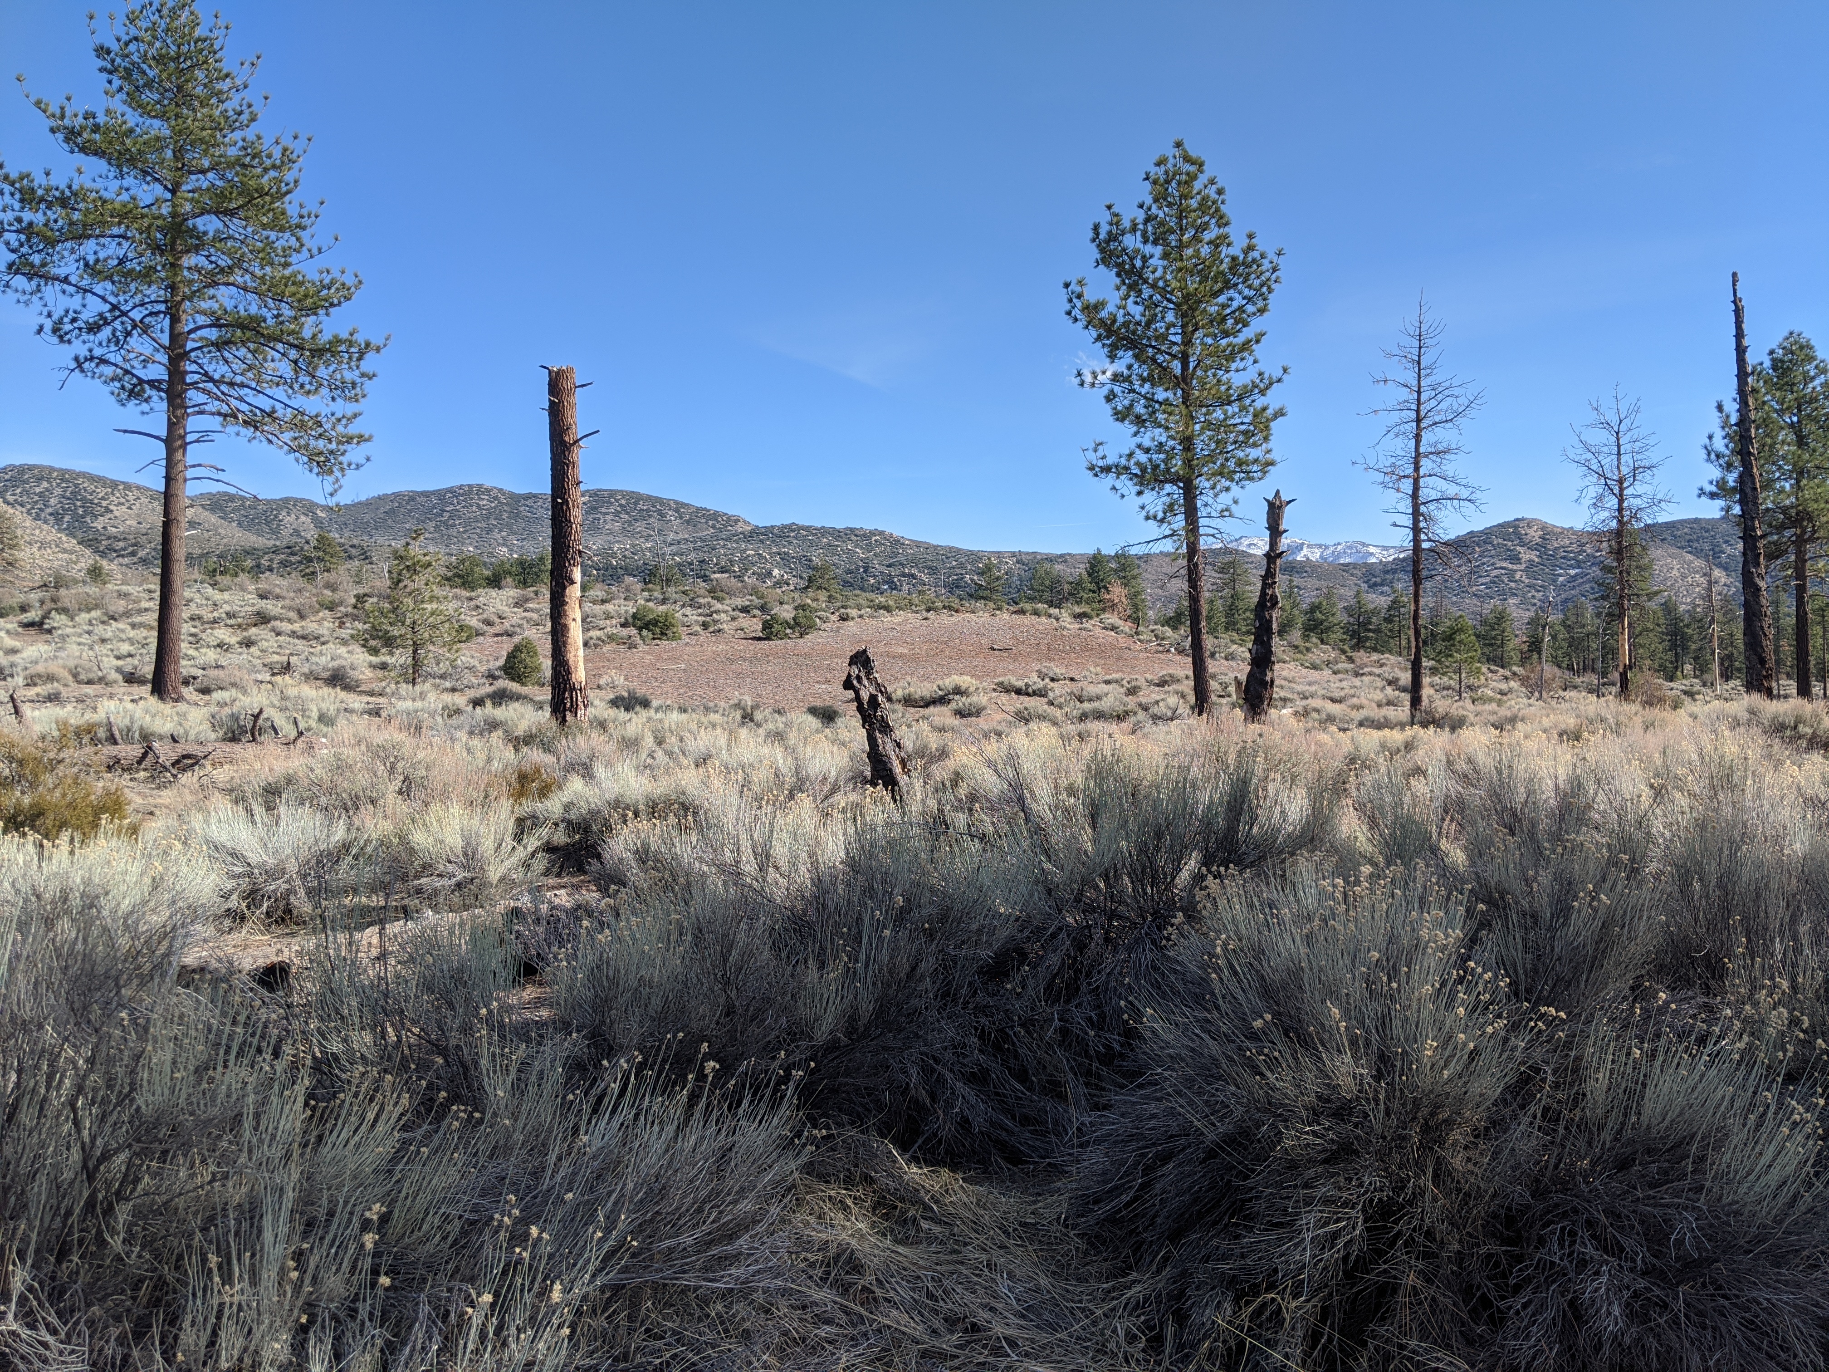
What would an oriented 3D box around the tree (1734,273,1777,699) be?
[{"bbox_3d":[22.299,-5.284,38.174,0.913,11.605,0.868,-2,-2,0],"label":"tree"}]

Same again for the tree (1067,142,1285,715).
[{"bbox_3d":[6.185,-5.961,33.203,5.057,13.548,4.804,0,-2,0],"label":"tree"}]

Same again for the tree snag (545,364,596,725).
[{"bbox_3d":[-6.366,-2.536,26.101,0.781,6.718,0.742,-2,-2,0],"label":"tree snag"}]

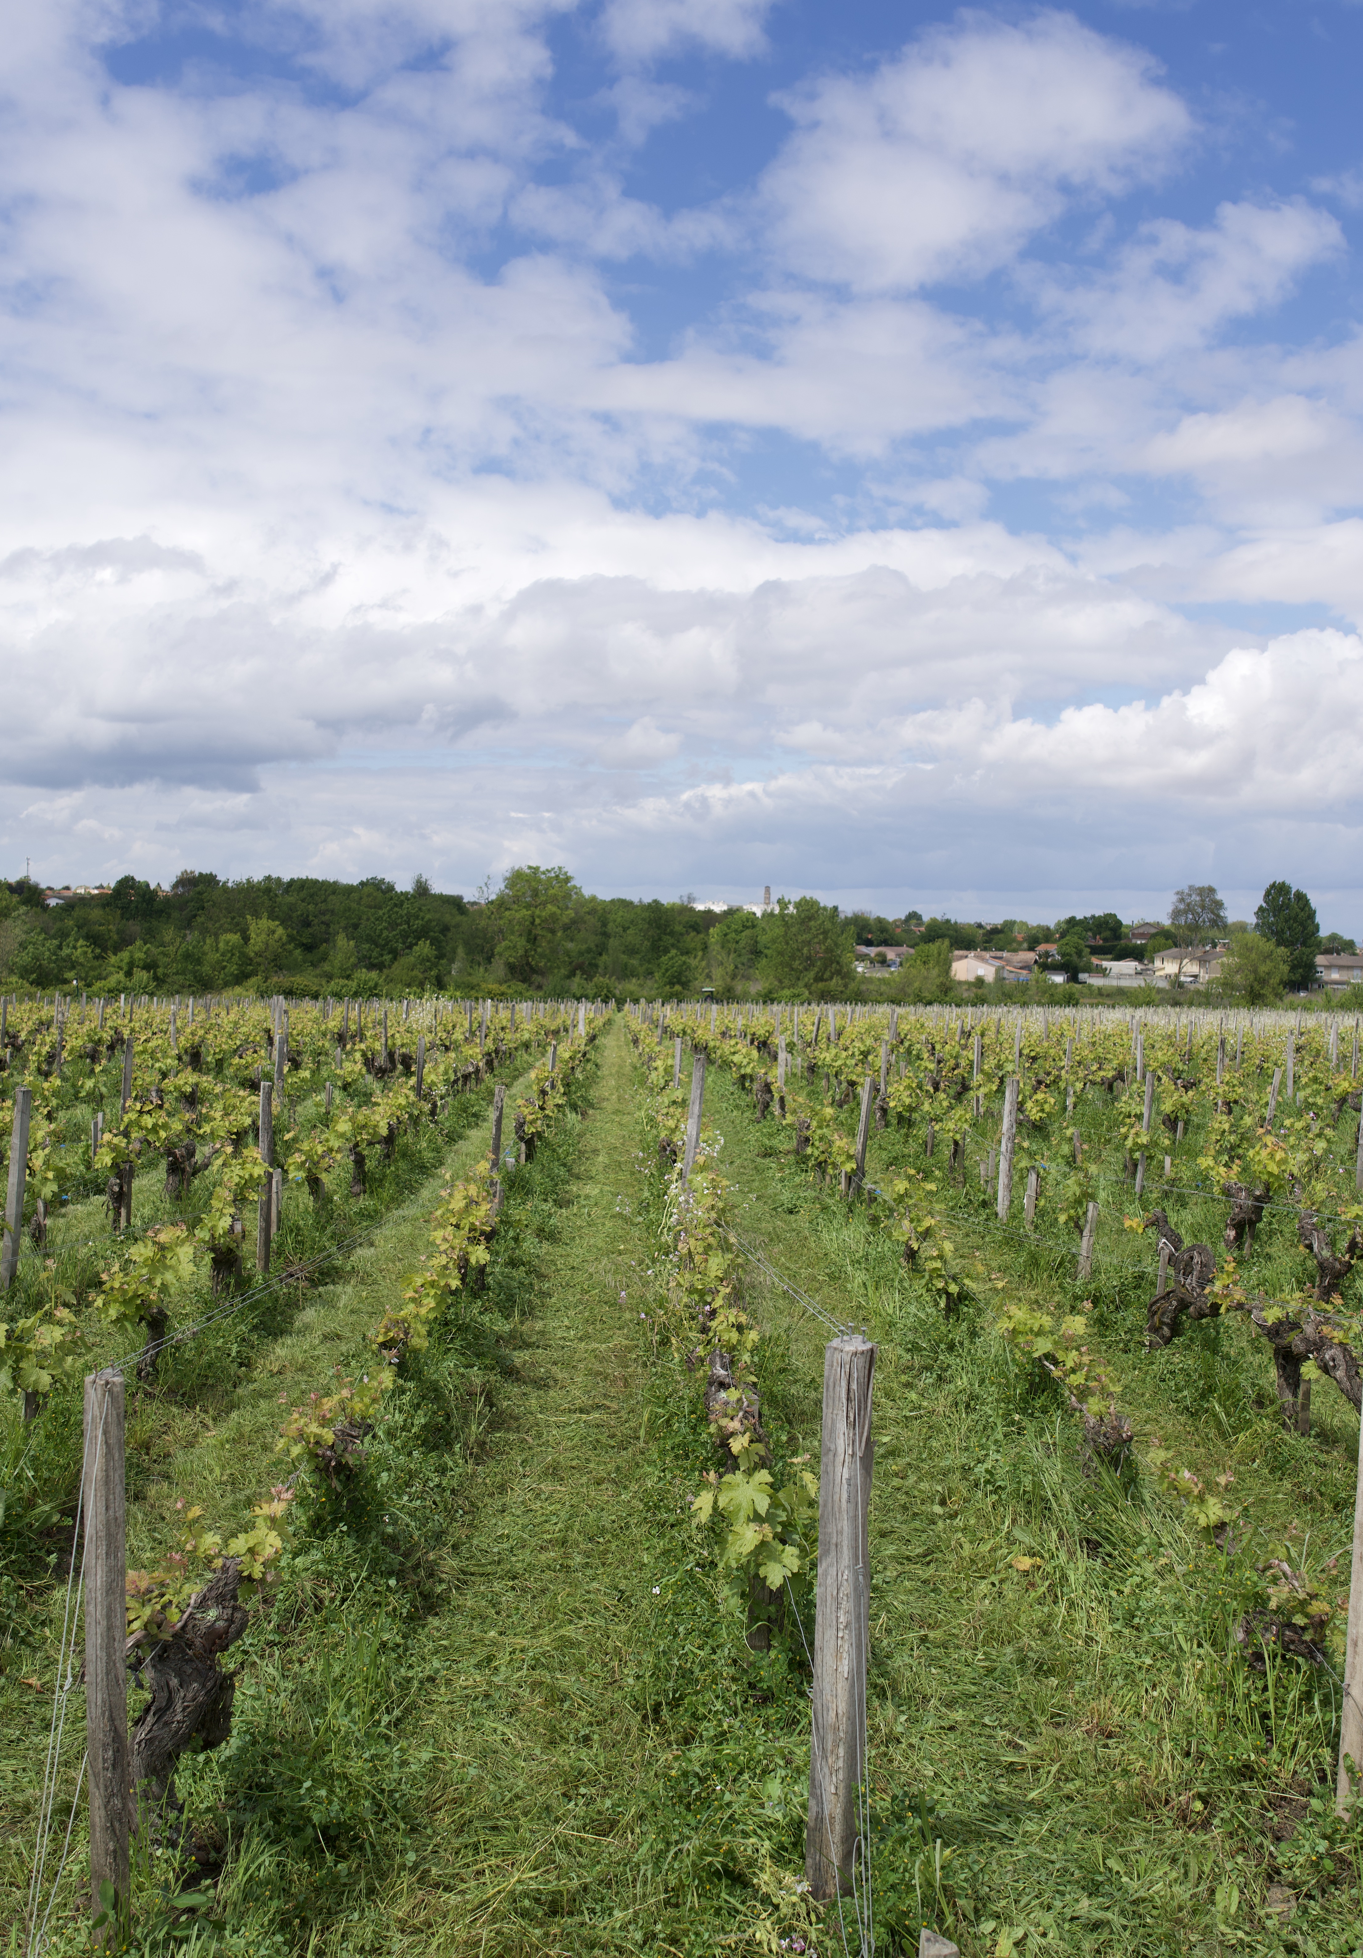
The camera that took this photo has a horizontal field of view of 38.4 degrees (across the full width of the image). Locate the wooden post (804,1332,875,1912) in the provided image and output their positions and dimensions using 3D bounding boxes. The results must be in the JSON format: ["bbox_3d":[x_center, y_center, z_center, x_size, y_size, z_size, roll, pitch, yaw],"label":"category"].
[{"bbox_3d":[0.300,1.204,3.650,0.093,1.062,0.093,2,1,-2],"label":"wooden post"}]

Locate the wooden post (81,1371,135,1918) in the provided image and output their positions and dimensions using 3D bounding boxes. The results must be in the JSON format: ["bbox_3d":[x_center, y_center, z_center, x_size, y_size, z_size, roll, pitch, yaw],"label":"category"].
[{"bbox_3d":[-0.965,1.137,3.301,0.068,0.943,0.068,0,2,-2],"label":"wooden post"}]

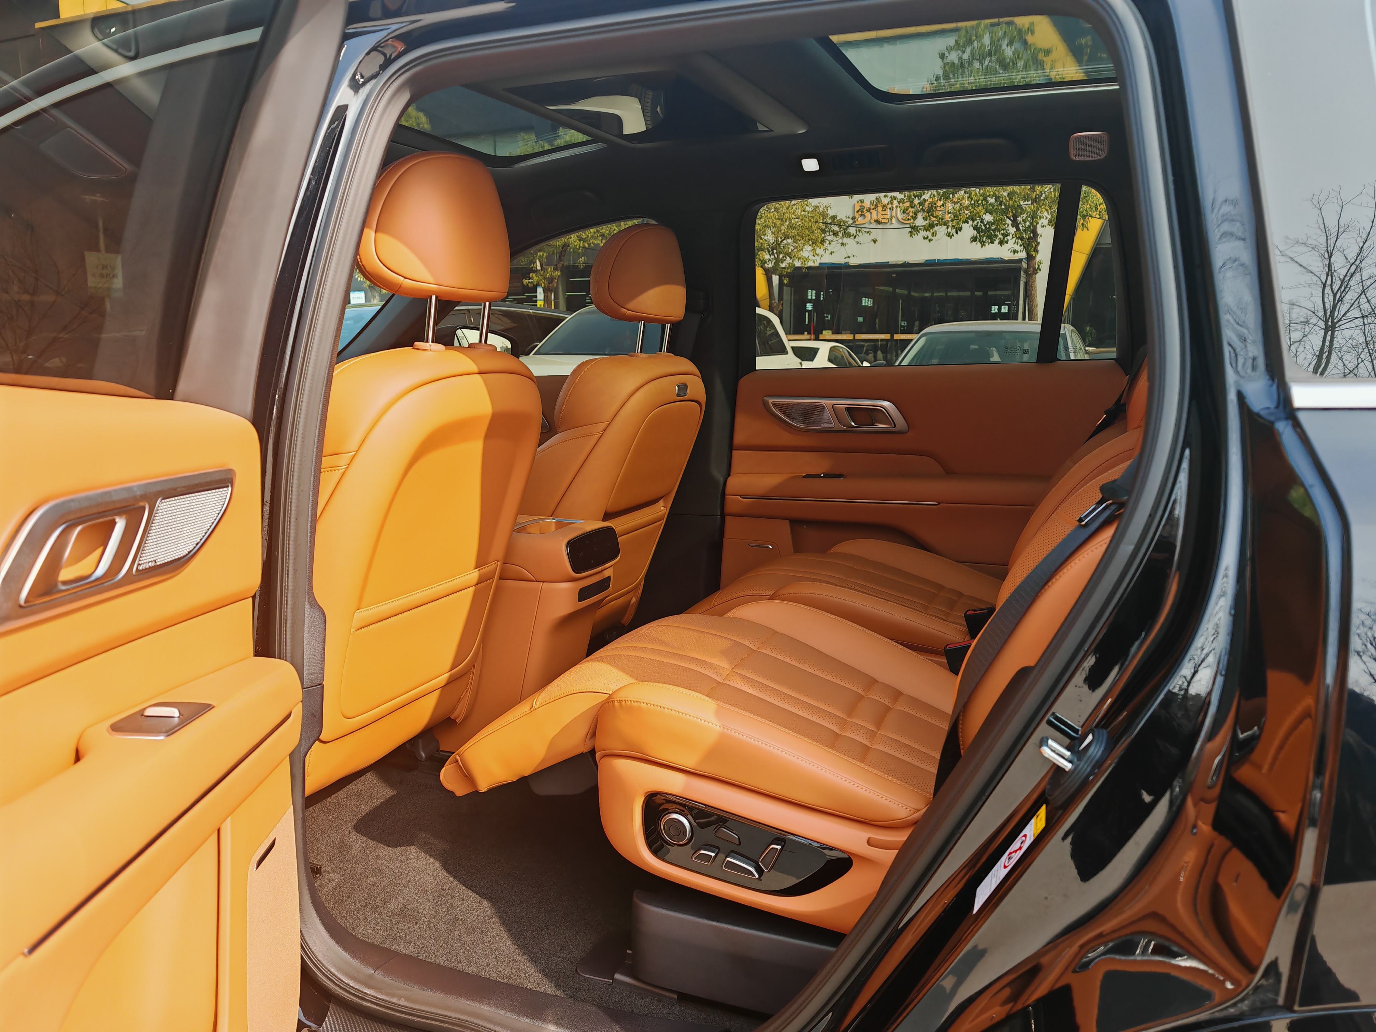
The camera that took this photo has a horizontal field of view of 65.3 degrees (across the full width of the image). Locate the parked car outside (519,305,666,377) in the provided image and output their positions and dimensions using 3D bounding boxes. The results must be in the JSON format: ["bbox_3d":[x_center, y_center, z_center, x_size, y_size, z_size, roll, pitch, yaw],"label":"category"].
[{"bbox_3d":[-0.274,-1.164,9.659,1.840,1.570,4.600,4,10,21],"label":"parked car outside"}]

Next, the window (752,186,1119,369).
[{"bbox_3d":[0.533,-0.525,2.454,0.840,0.391,0.060,4,23,22],"label":"window"}]

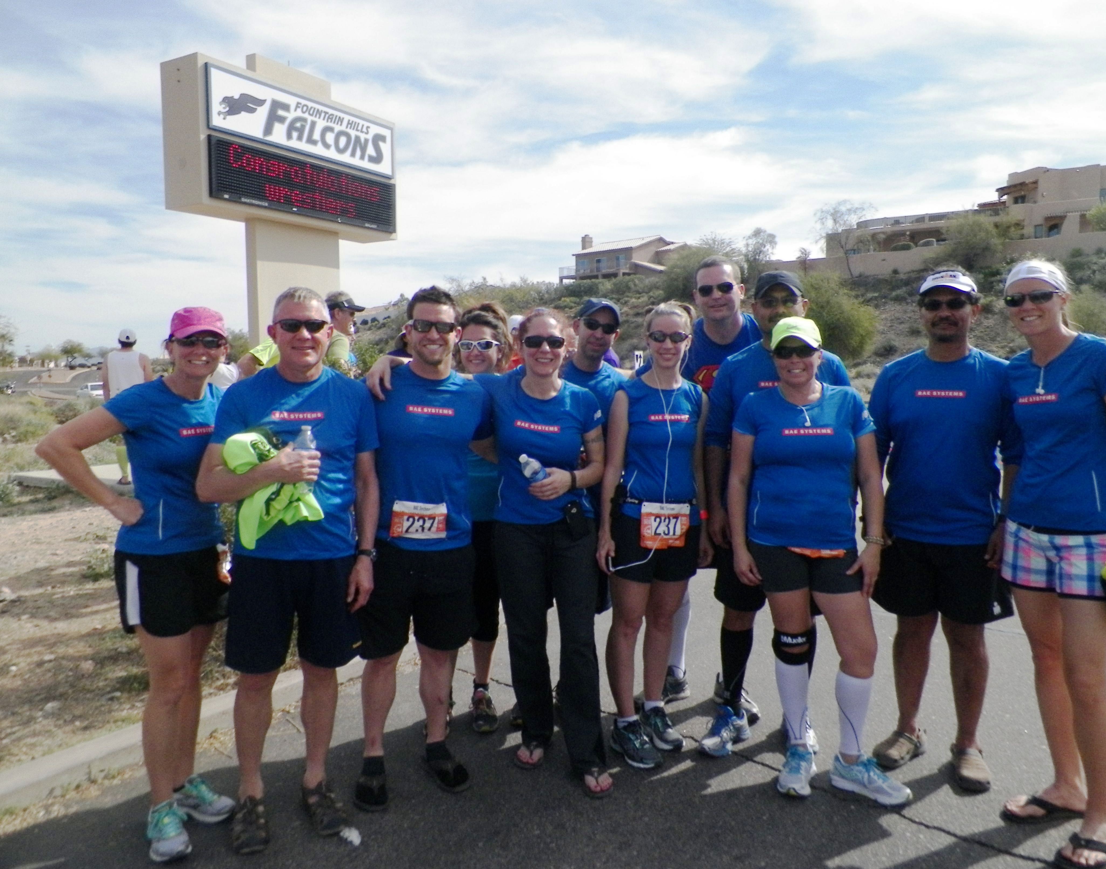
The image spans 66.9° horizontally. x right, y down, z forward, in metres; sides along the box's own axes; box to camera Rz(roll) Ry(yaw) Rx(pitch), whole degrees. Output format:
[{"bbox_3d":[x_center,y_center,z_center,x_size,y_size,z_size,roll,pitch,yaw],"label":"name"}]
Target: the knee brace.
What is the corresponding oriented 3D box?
[{"bbox_3d":[0.838,0.742,2.930,0.130,0.105,0.130,1,5,16],"label":"knee brace"}]

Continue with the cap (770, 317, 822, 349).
[{"bbox_3d":[0.799,-0.335,2.750,0.170,0.120,0.255,6,5,20],"label":"cap"}]

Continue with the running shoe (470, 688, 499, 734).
[{"bbox_3d":[-0.282,1.114,3.437,0.100,0.110,0.265,-1,5,-8],"label":"running shoe"}]

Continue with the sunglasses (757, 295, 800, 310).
[{"bbox_3d":[0.825,-0.483,3.070,0.145,0.045,0.150,-1,5,14],"label":"sunglasses"}]

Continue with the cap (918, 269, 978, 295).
[{"bbox_3d":[1.335,-0.516,2.830,0.180,0.085,0.250,6,10,31],"label":"cap"}]

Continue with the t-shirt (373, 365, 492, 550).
[{"bbox_3d":[-0.411,0.080,2.780,0.460,0.620,0.280,-1,5,-8],"label":"t-shirt"}]

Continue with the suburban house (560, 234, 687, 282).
[{"bbox_3d":[10.787,-24.445,118.000,12.500,6.800,14.000,-5,7,-41],"label":"suburban house"}]

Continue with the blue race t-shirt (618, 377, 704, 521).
[{"bbox_3d":[0.407,0.059,3.120,0.305,0.545,0.220,-1,5,-6],"label":"blue race t-shirt"}]

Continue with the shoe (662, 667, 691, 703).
[{"bbox_3d":[0.472,1.074,3.593,0.300,0.130,0.110,-5,6,-37],"label":"shoe"}]

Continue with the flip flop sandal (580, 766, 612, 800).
[{"bbox_3d":[0.142,1.171,2.904,0.100,0.060,0.260,-1,5,-5],"label":"flip flop sandal"}]

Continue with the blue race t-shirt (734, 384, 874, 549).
[{"bbox_3d":[0.844,0.105,2.820,0.460,0.560,0.270,1,5,9],"label":"blue race t-shirt"}]

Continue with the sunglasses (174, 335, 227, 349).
[{"bbox_3d":[-1.057,-0.277,2.500,0.148,0.045,0.155,1,4,-26],"label":"sunglasses"}]

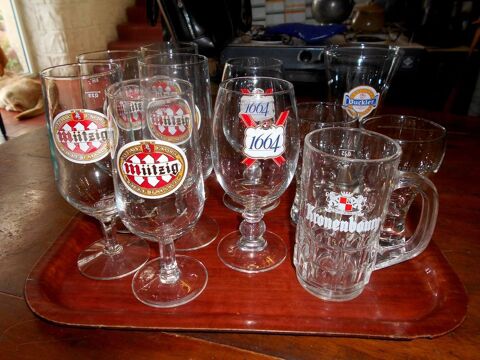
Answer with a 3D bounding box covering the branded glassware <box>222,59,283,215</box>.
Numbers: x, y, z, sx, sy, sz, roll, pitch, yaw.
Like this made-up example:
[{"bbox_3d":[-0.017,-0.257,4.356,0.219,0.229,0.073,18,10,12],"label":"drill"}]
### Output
[{"bbox_3d":[0.014,-0.049,0.402,0.072,0.159,0.072,-1,27,-3],"label":"branded glassware"}]

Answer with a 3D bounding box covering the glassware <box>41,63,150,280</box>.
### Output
[{"bbox_3d":[-0.115,-0.004,0.300,0.068,0.172,0.068,-6,28,-12],"label":"glassware"}]

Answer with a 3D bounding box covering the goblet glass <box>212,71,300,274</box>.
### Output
[{"bbox_3d":[0.012,-0.004,0.314,0.072,0.159,0.072,-4,28,-8],"label":"goblet glass"}]

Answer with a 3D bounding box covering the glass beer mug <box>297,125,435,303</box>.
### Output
[{"bbox_3d":[0.099,0.030,0.286,0.107,0.125,0.070,5,28,8],"label":"glass beer mug"}]

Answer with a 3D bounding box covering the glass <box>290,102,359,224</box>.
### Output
[{"bbox_3d":[0.083,-0.016,0.384,0.068,0.118,0.068,6,28,12],"label":"glass"}]

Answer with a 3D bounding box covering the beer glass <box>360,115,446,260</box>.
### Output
[{"bbox_3d":[0.142,0.006,0.342,0.068,0.118,0.068,12,30,22],"label":"beer glass"}]

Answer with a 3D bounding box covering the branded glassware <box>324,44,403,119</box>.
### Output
[{"bbox_3d":[0.130,-0.064,0.422,0.079,0.168,0.079,9,28,16],"label":"branded glassware"}]

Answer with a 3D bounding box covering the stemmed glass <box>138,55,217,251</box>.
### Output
[{"bbox_3d":[-0.054,-0.023,0.336,0.068,0.172,0.068,-1,27,-3],"label":"stemmed glass"}]

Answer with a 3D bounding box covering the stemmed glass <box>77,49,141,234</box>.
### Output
[{"bbox_3d":[-0.115,-0.035,0.360,0.068,0.172,0.068,-13,30,-24],"label":"stemmed glass"}]

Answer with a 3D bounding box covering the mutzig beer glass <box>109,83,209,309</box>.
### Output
[{"bbox_3d":[-0.059,0.013,0.275,0.068,0.165,0.068,-2,27,-5],"label":"mutzig beer glass"}]

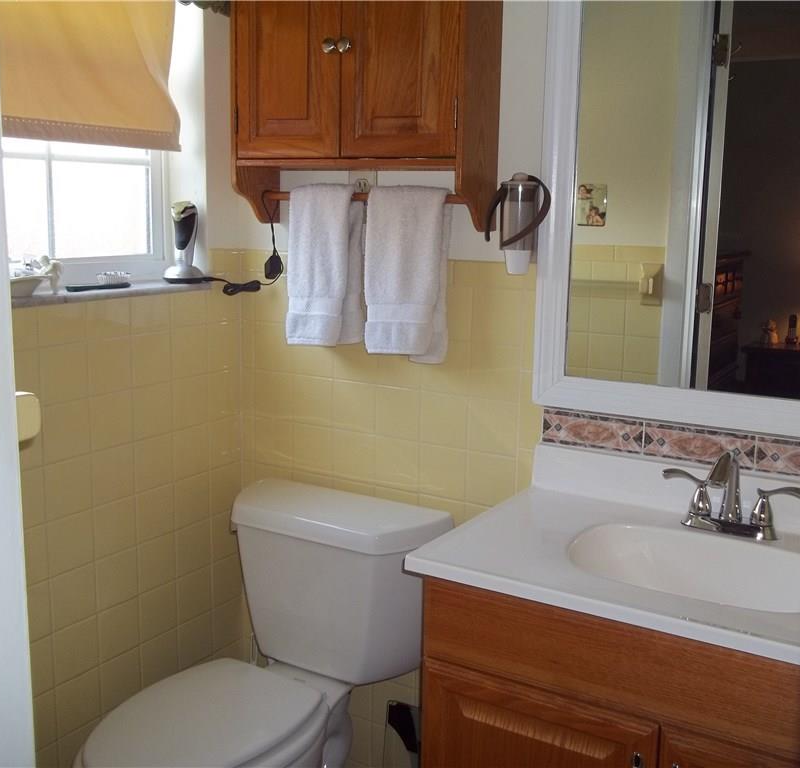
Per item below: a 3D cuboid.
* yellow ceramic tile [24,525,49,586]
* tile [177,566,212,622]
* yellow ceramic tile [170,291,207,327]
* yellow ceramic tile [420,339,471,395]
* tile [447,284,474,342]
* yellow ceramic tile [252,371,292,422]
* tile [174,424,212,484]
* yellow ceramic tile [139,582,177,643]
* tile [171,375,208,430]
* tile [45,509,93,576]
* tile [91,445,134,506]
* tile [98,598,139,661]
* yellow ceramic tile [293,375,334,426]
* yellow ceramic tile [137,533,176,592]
[{"bbox_3d":[-0.683,0.315,1.706,0.009,0.108,0.108,7,12,30],"label":"yellow ceramic tile"},{"bbox_3d":[-0.463,0.470,2.122,0.009,0.108,0.108,7,12,30],"label":"tile"},{"bbox_3d":[-0.450,-0.160,2.009,0.009,0.075,0.108,7,12,30],"label":"yellow ceramic tile"},{"bbox_3d":[0.094,-0.037,1.897,0.108,0.108,0.009,7,12,30],"label":"yellow ceramic tile"},{"bbox_3d":[0.097,-0.145,1.877,0.108,0.108,0.009,7,12,30],"label":"tile"},{"bbox_3d":[-0.284,0.025,2.155,0.108,0.108,0.010,7,12,31],"label":"yellow ceramic tile"},{"bbox_3d":[-0.454,0.146,2.057,0.009,0.108,0.108,7,12,30],"label":"tile"},{"bbox_3d":[-0.517,0.485,2.022,0.009,0.108,0.108,7,12,30],"label":"yellow ceramic tile"},{"bbox_3d":[-0.454,0.041,2.044,0.010,0.108,0.108,7,12,31],"label":"tile"},{"bbox_3d":[-0.630,0.303,1.807,0.010,0.108,0.108,7,12,31],"label":"tile"},{"bbox_3d":[-0.570,0.179,1.879,0.010,0.108,0.108,7,12,31],"label":"tile"},{"bbox_3d":[-0.576,0.501,1.937,0.009,0.108,0.108,7,12,30],"label":"tile"},{"bbox_3d":[-0.189,0.038,2.091,0.108,0.108,0.009,7,12,30],"label":"yellow ceramic tile"},{"bbox_3d":[-0.517,0.379,2.011,0.008,0.108,0.108,7,12,31],"label":"yellow ceramic tile"}]

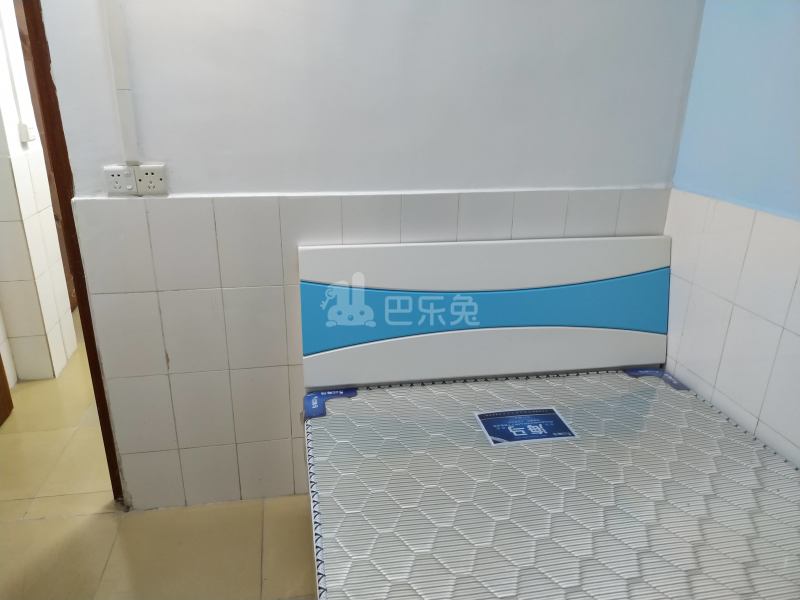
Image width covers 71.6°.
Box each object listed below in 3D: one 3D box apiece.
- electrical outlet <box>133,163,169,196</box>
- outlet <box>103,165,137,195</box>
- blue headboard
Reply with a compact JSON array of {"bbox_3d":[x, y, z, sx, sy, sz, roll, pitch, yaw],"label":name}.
[{"bbox_3d":[-0.758,-0.368,1.697,0.086,0.086,0.028,-3,20,-10],"label":"electrical outlet"},{"bbox_3d":[-0.843,-0.363,1.682,0.086,0.086,0.028,-3,20,-10],"label":"outlet"},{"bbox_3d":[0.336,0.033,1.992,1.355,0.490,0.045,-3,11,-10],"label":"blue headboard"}]

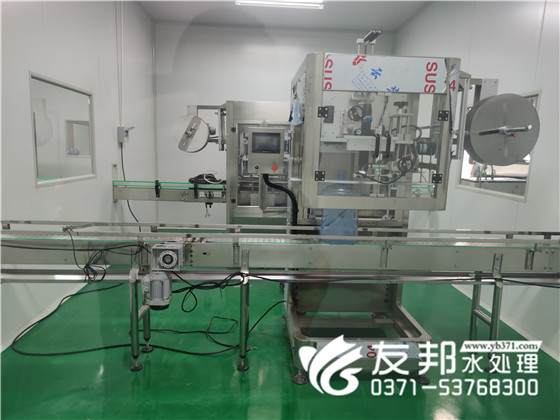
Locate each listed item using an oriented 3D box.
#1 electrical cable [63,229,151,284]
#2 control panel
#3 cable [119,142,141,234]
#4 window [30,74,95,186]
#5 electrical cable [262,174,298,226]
[{"bbox_3d":[-1.128,0.305,2.529,0.522,0.343,0.122,1,9,-3],"label":"electrical cable"},{"bbox_3d":[-0.107,-0.445,2.938,0.267,0.338,0.112,1,9,-3],"label":"control panel"},{"bbox_3d":[-2.102,-0.298,5.523,0.173,1.306,0.245,1,9,-3],"label":"cable"},{"bbox_3d":[-2.101,-0.747,3.827,0.061,0.949,1.219,1,9,-3],"label":"window"},{"bbox_3d":[0.008,-0.072,3.014,0.272,0.406,0.112,1,9,-3],"label":"electrical cable"}]

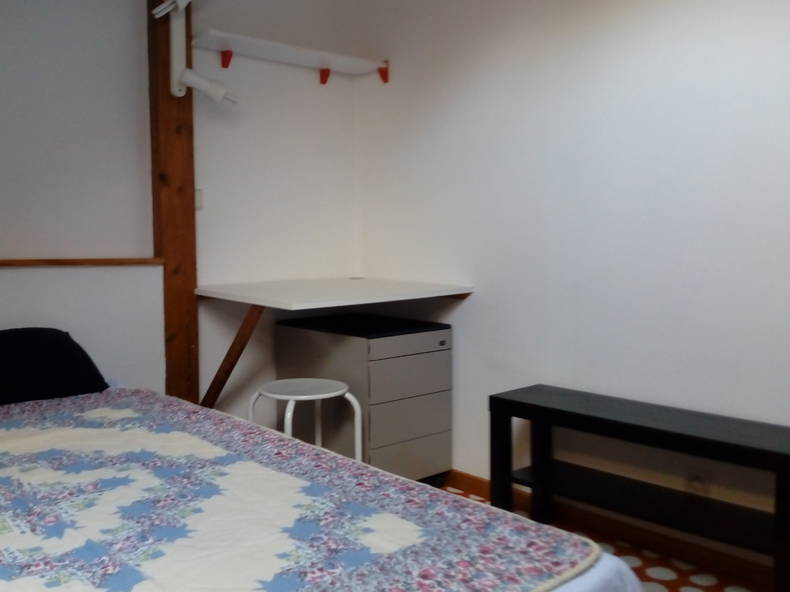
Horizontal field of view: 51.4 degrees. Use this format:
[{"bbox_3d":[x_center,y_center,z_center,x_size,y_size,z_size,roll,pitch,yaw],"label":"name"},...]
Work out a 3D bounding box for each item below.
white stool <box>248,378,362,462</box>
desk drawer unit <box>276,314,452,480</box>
[{"bbox_3d":[-0.296,0.524,2.735,0.370,0.459,0.370,1,5,15],"label":"white stool"},{"bbox_3d":[-0.125,0.408,3.152,0.405,0.614,0.563,-5,7,-41],"label":"desk drawer unit"}]

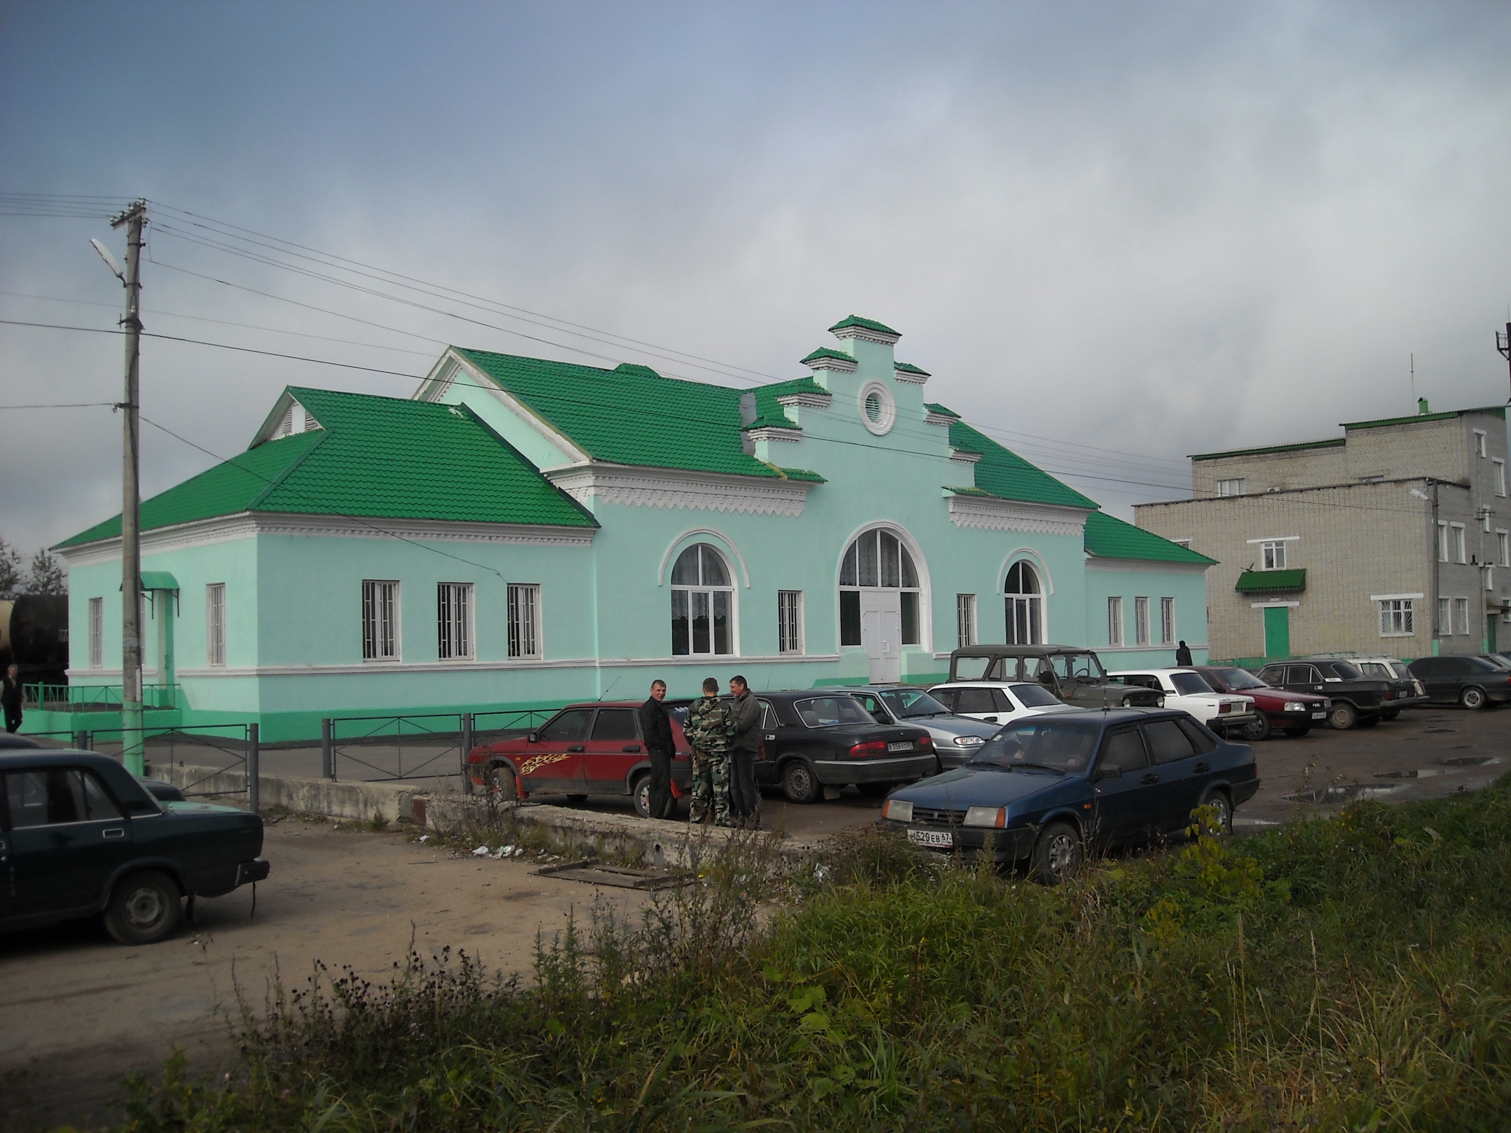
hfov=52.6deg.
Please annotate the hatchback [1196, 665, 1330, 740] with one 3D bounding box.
[{"bbox_3d":[9.280,2.760,31.200,1.800,1.420,4.700,2,-5,-41],"label":"hatchback"}]

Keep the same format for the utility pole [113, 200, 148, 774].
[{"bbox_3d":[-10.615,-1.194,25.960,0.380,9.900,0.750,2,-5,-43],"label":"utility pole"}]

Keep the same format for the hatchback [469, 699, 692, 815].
[{"bbox_3d":[-1.840,2.370,19.500,4.010,1.400,1.650,-4,-4,35],"label":"hatchback"}]

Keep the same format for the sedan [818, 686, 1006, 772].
[{"bbox_3d":[2.090,2.520,23.500,4.150,1.400,1.650,-5,-5,43],"label":"sedan"}]

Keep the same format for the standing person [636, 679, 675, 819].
[{"bbox_3d":[-1.105,2.131,17.236,0.310,1.700,0.460,-3,-4,30],"label":"standing person"}]

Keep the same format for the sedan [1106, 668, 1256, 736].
[{"bbox_3d":[7.570,2.730,29.750,4.130,1.440,1.620,-5,-5,43],"label":"sedan"}]

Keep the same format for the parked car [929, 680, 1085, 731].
[{"bbox_3d":[3.730,2.700,26.800,4.200,1.400,1.650,-4,-5,41],"label":"parked car"}]

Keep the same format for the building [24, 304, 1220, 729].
[{"bbox_3d":[-0.465,-1.334,51.488,40.700,12.100,13.000,2,-5,-43],"label":"building"}]

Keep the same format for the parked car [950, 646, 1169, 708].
[{"bbox_3d":[5.620,2.470,28.700,1.850,2.000,4.000,2,-5,-42],"label":"parked car"}]

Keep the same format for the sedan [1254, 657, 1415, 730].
[{"bbox_3d":[12.140,2.840,34.300,4.780,1.480,1.820,-4,-5,40],"label":"sedan"}]

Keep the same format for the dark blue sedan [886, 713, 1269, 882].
[{"bbox_3d":[3.114,2.082,14.773,4.200,1.400,1.650,0,-3,-41],"label":"dark blue sedan"}]

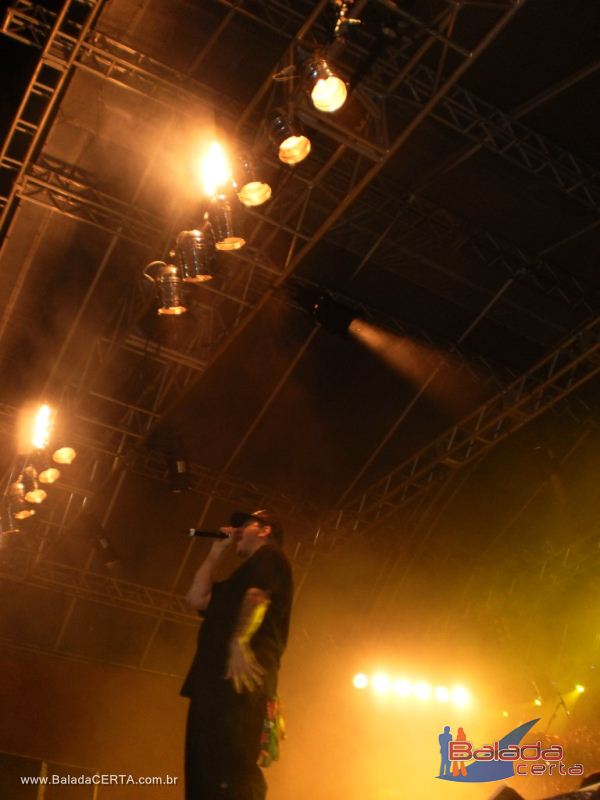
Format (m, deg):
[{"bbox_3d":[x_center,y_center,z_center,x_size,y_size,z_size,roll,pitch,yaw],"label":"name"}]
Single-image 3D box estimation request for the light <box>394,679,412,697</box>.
[{"bbox_3d":[1.861,5.251,15.238,0.250,0.250,0.380,3,-15,-3],"label":"light"}]

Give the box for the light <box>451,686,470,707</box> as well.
[{"bbox_3d":[2.964,5.546,15.609,0.250,0.250,0.380,3,-15,-3],"label":"light"}]

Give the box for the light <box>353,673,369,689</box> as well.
[{"bbox_3d":[1.062,5.030,14.958,0.250,0.250,0.380,3,-15,-3],"label":"light"}]

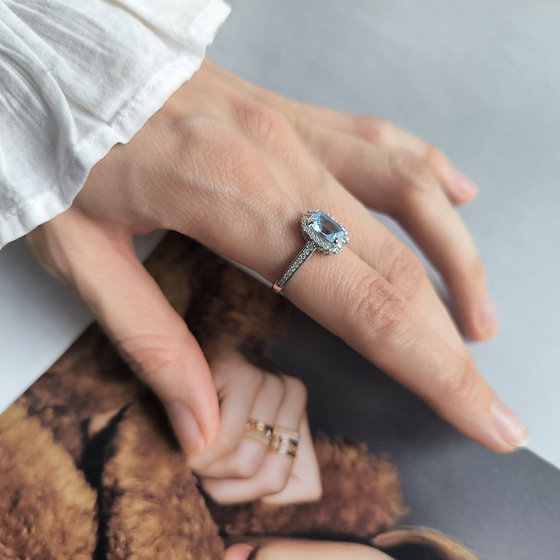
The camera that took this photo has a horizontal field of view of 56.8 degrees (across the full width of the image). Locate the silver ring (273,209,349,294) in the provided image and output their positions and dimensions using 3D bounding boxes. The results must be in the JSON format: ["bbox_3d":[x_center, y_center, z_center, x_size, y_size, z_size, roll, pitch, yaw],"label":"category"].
[{"bbox_3d":[0.005,-0.006,0.124,0.011,0.023,0.019,38,52,-4],"label":"silver ring"}]

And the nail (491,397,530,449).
[{"bbox_3d":[0.061,0.038,0.137,0.013,0.003,0.009,47,45,-20],"label":"nail"}]

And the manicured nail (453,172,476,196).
[{"bbox_3d":[0.059,-0.031,0.167,0.009,0.003,0.007,42,45,-25],"label":"manicured nail"}]

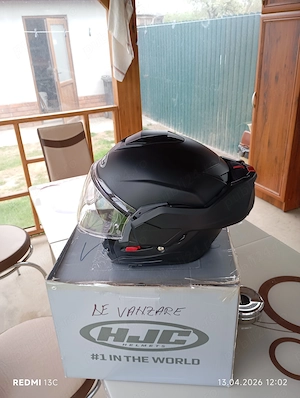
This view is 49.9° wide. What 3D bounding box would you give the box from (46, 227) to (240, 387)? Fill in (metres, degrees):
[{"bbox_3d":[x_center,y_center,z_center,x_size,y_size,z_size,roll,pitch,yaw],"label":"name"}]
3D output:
[{"bbox_3d":[0.001,0.217,0.788,0.362,0.274,0.301,0,24,6],"label":"box"}]

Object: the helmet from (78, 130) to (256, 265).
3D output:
[{"bbox_3d":[0.027,-0.027,0.693,0.383,0.247,0.255,-2,24,2],"label":"helmet"}]

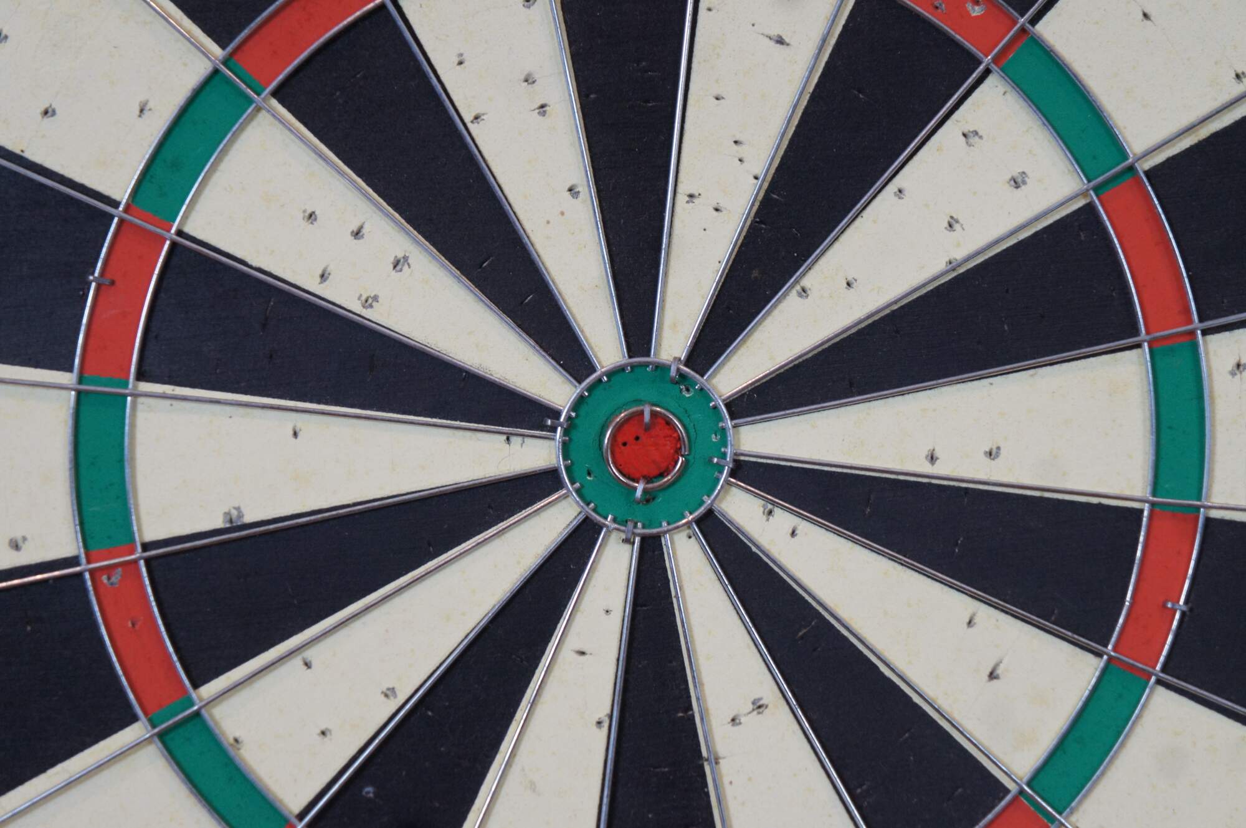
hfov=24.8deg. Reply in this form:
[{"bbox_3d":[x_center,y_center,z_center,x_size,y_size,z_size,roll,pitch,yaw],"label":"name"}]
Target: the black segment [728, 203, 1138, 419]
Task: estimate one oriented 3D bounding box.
[{"bbox_3d":[0.057,-0.014,0.538,0.078,0.027,0.008,-21,3,-2],"label":"black segment"}]

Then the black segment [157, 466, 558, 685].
[{"bbox_3d":[-0.049,0.025,0.535,0.079,0.025,0.008,-21,3,-1],"label":"black segment"}]

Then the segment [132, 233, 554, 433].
[{"bbox_3d":[-0.050,-0.009,0.534,0.079,0.028,0.008,16,2,-3],"label":"segment"}]

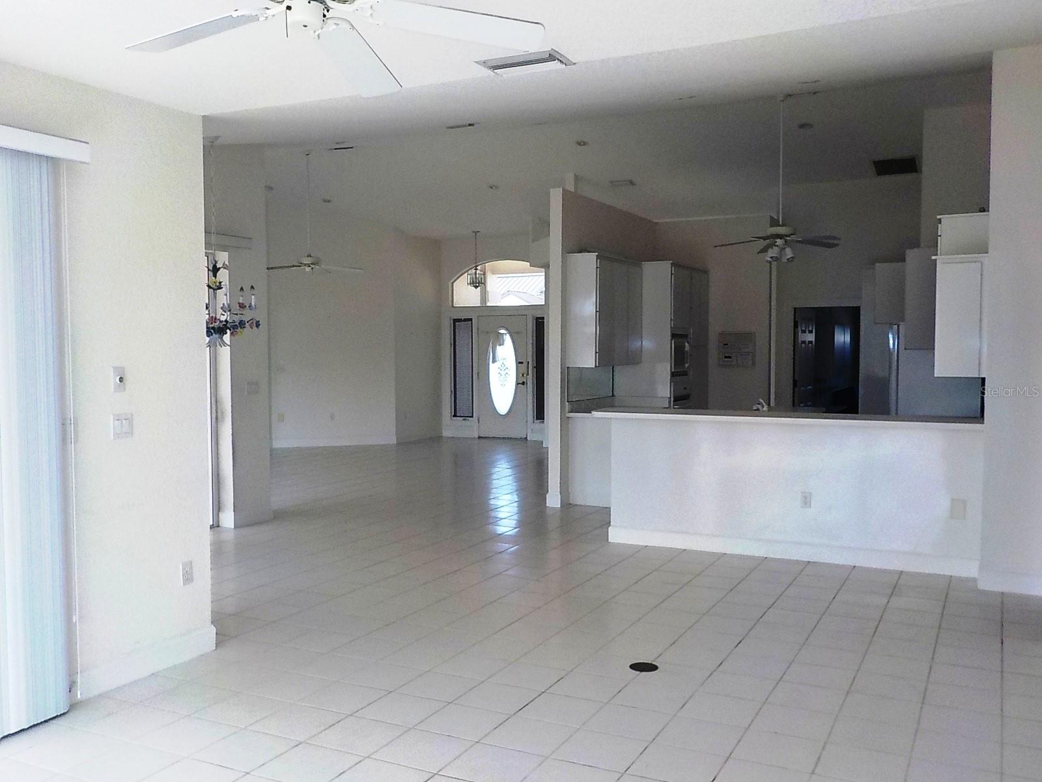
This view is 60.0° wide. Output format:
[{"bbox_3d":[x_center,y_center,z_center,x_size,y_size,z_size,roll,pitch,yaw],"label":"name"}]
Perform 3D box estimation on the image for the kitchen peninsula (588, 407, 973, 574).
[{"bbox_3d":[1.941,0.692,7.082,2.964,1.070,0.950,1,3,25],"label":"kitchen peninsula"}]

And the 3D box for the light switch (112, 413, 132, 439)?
[{"bbox_3d":[-1.850,0.163,4.200,0.014,0.115,0.114,2,3,27],"label":"light switch"}]

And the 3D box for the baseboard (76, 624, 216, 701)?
[{"bbox_3d":[-1.798,1.307,4.381,0.030,0.130,0.840,2,3,27],"label":"baseboard"}]

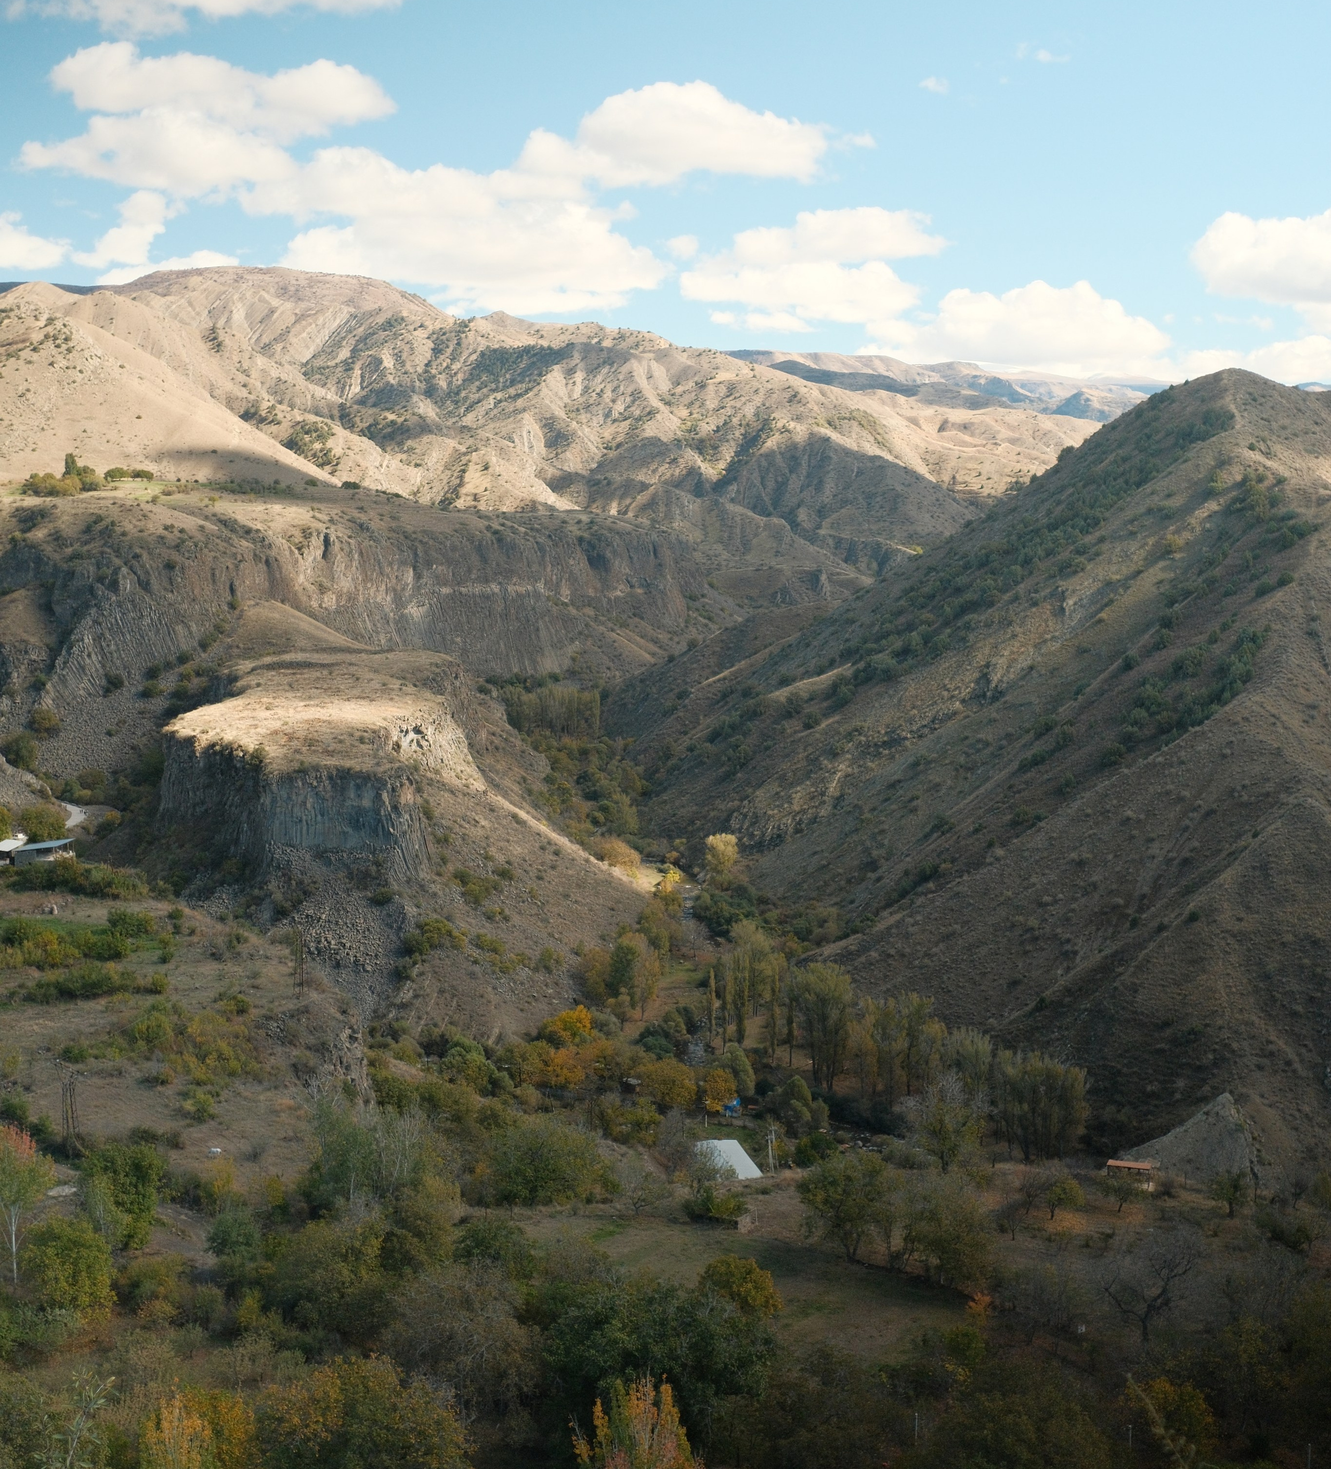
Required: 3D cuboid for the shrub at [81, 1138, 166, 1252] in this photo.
[{"bbox_3d":[-56.900,48.550,203.680,9.010,11.700,8.560,-2,7,-16],"label":"shrub"}]

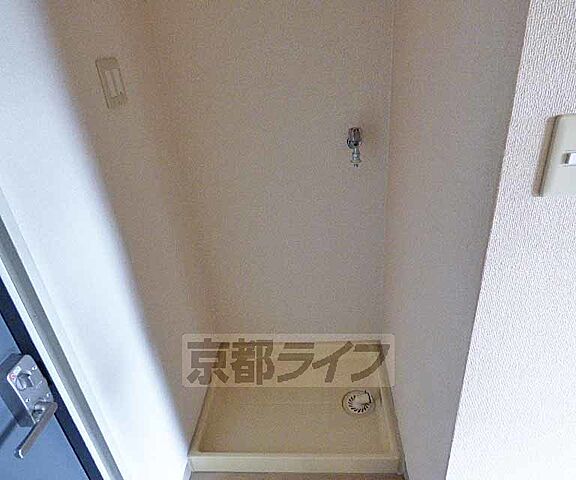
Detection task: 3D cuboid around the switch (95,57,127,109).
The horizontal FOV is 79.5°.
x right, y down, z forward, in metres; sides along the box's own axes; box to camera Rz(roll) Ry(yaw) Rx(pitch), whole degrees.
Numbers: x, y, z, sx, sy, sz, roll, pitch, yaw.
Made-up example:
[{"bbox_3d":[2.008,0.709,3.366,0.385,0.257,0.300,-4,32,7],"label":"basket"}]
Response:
[{"bbox_3d":[-0.486,-0.436,0.966,0.010,0.120,0.097,-3,25,5],"label":"switch"}]

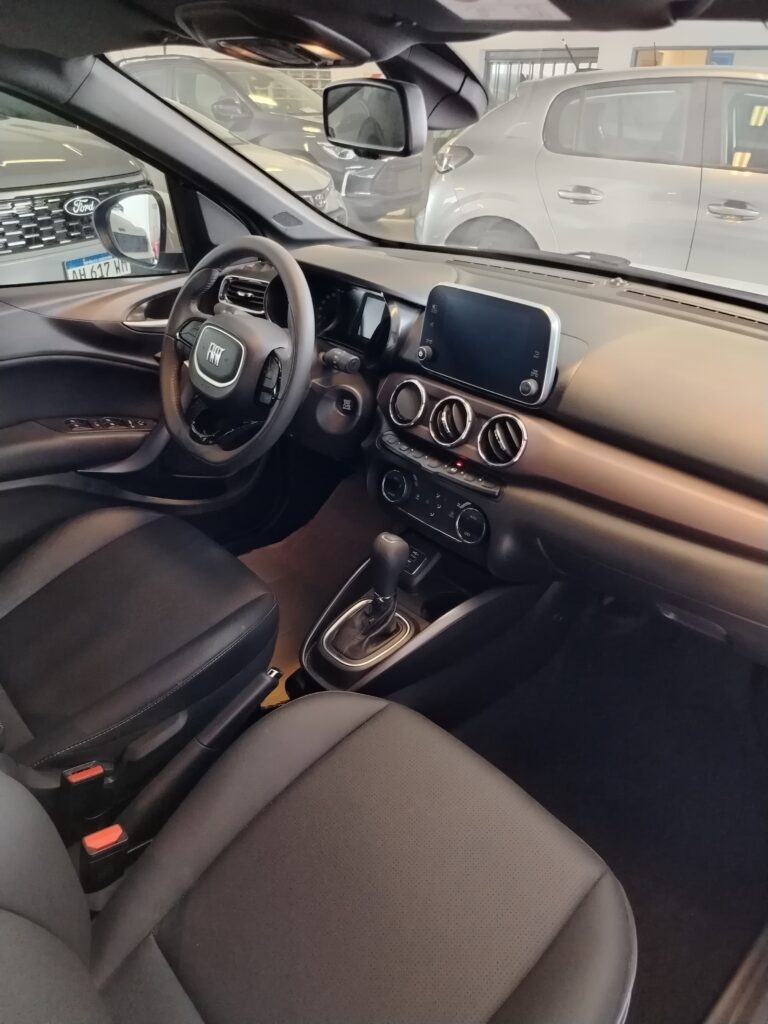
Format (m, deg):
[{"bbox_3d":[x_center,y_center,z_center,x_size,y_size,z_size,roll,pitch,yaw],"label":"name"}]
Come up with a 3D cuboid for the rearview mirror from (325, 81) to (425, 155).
[{"bbox_3d":[-0.009,-0.421,0.751,0.036,0.065,0.238,-19,34,-14],"label":"rearview mirror"}]

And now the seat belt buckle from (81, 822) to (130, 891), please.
[{"bbox_3d":[-0.299,0.381,0.751,0.027,0.082,0.045,26,20,37],"label":"seat belt buckle"}]

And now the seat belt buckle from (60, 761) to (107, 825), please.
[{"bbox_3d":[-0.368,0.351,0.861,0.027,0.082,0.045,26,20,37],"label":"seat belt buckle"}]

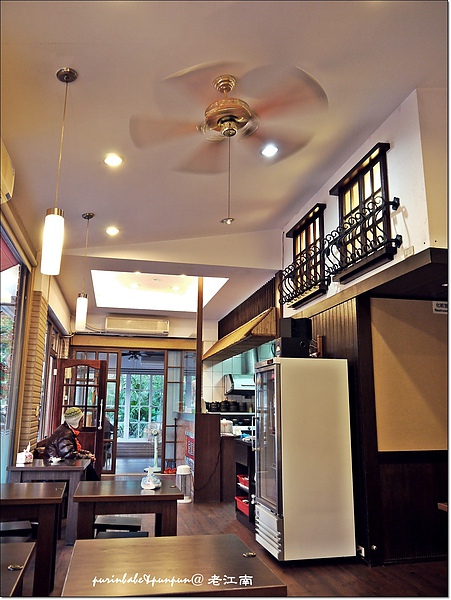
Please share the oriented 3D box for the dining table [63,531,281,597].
[{"bbox_3d":[-0.231,1.384,1.967,0.734,0.737,0.734,3,-12,-12],"label":"dining table"}]

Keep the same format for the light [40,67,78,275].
[{"bbox_3d":[-0.996,-0.782,3.121,0.135,1.287,0.135,3,-12,-11],"label":"light"}]

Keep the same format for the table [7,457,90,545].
[{"bbox_3d":[-1.835,2.092,5.440,0.734,0.737,0.734,2,-12,-8],"label":"table"}]

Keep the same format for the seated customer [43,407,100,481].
[{"bbox_3d":[-1.780,1.921,6.022,0.690,1.310,0.520,4,-12,-16],"label":"seated customer"}]

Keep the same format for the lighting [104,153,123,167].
[{"bbox_3d":[-0.963,-1.212,4.466,0.160,0.050,0.160,-8,-10,-13],"label":"lighting"}]

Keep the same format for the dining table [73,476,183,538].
[{"bbox_3d":[-0.713,1.756,3.779,0.734,0.737,0.734,3,-12,-11],"label":"dining table"}]

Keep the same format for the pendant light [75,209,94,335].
[{"bbox_3d":[-1.490,-0.300,5.514,0.135,1.268,0.135,3,-12,-11],"label":"pendant light"}]

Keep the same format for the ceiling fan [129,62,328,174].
[{"bbox_3d":[0.024,-1.301,3.535,1.320,0.415,1.320,3,-12,-11],"label":"ceiling fan"}]

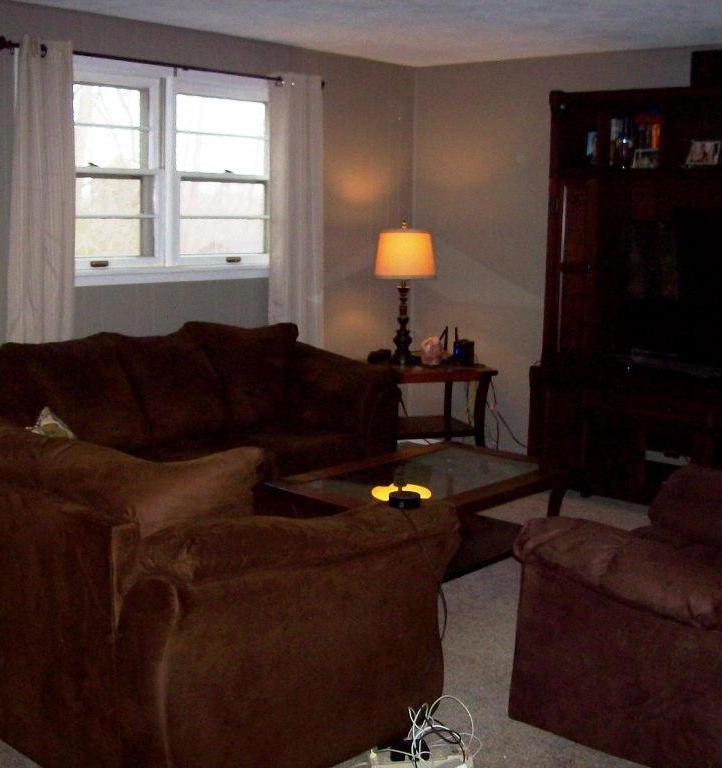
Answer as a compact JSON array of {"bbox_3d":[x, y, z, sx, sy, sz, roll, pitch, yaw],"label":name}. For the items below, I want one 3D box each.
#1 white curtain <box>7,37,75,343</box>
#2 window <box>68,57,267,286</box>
[{"bbox_3d":[-1.457,-0.613,4.941,0.090,1.900,0.340,10,13,41],"label":"white curtain"},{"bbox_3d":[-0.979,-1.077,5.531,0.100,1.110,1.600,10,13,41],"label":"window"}]

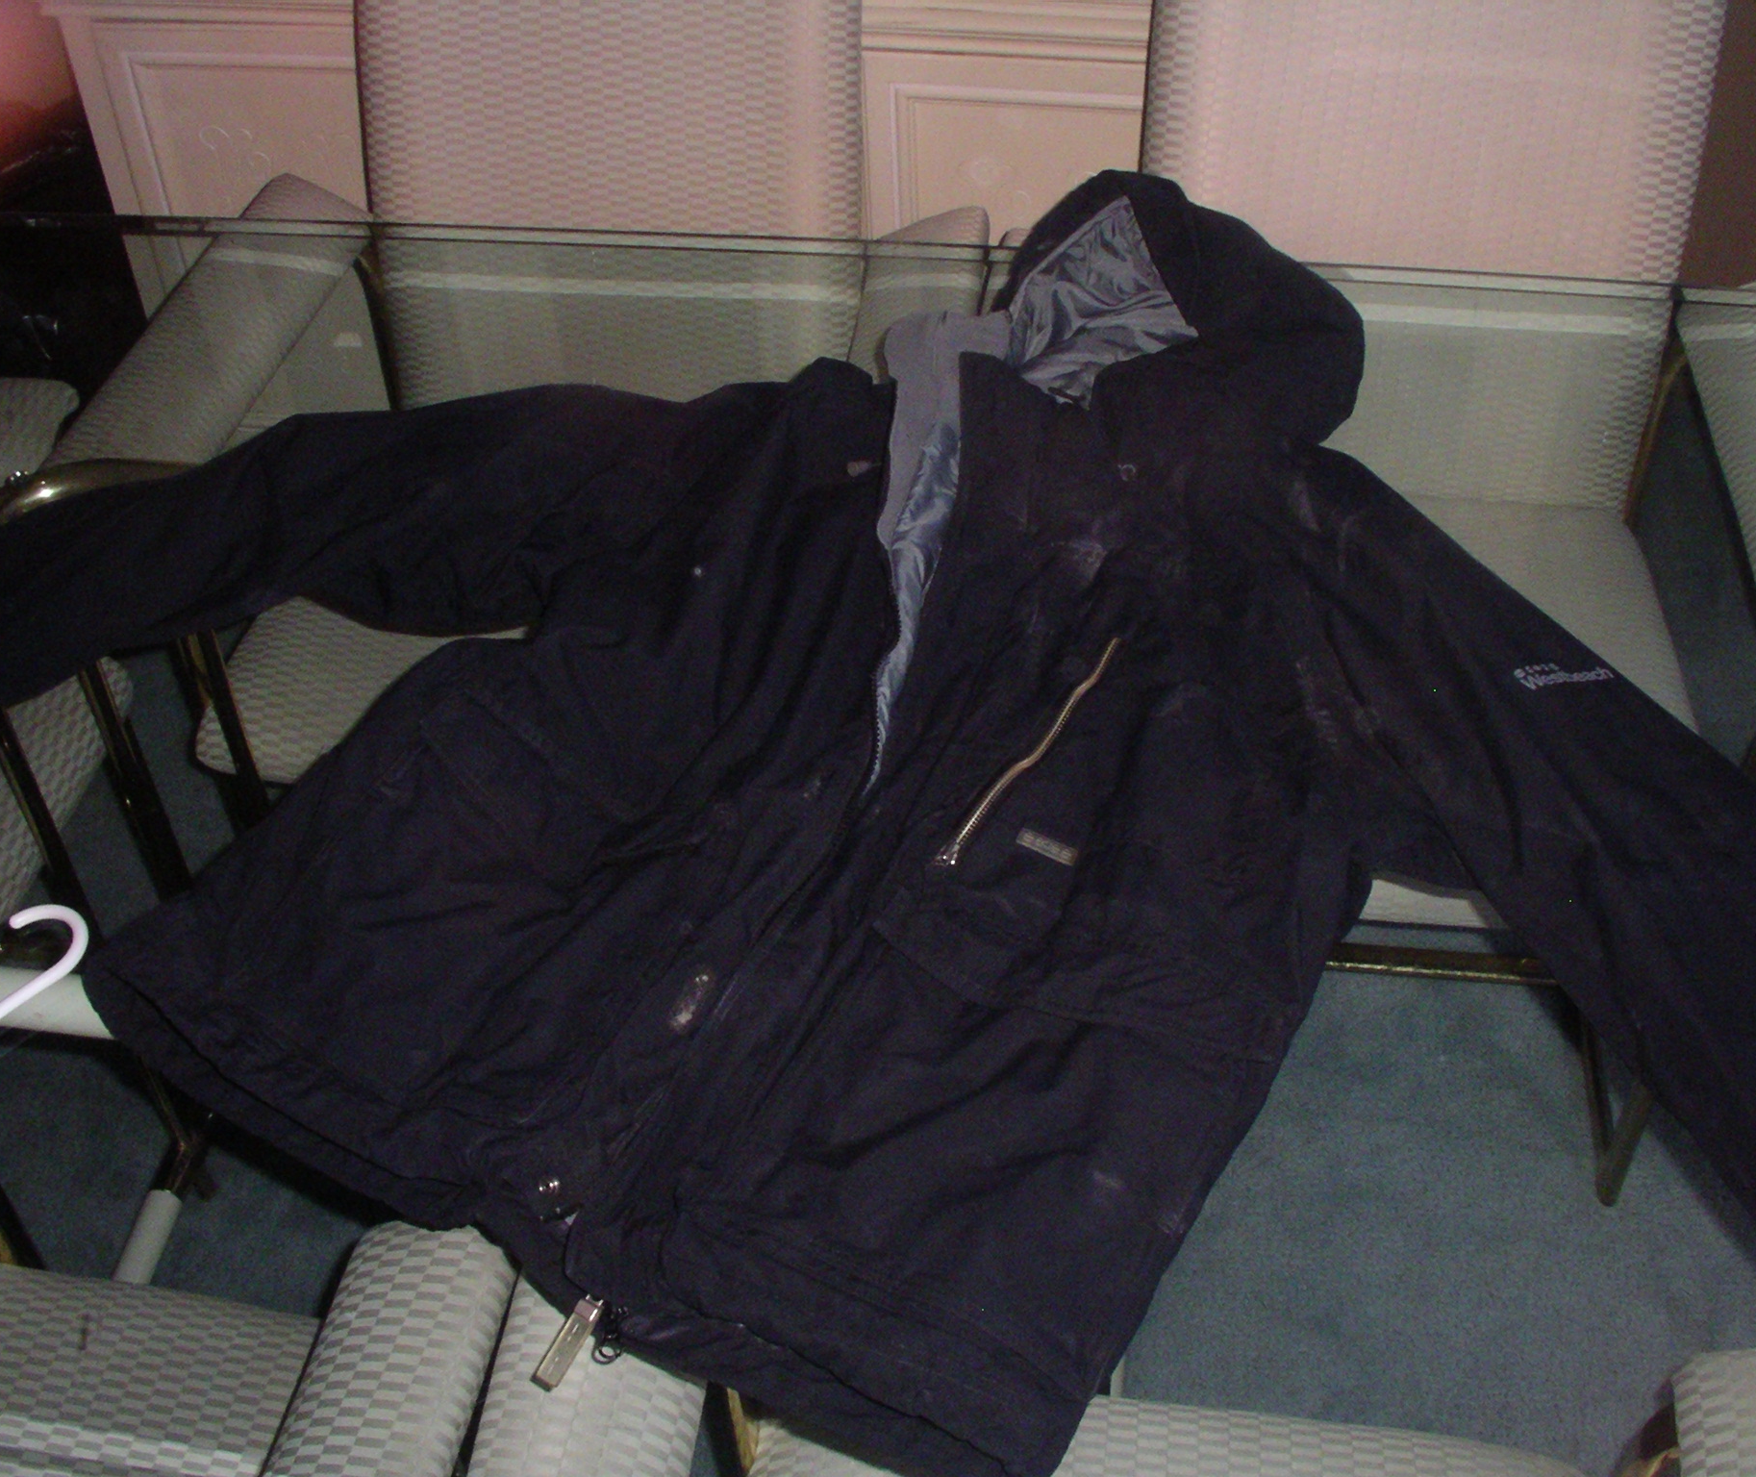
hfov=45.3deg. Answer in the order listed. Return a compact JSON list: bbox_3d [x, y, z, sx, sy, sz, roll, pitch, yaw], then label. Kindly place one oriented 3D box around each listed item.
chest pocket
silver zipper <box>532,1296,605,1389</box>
[{"bbox_3d":[0.140,0.045,1.075,0.205,0.042,0.238,13,42,18],"label":"chest pocket"},{"bbox_3d":[-0.130,0.255,0.889,0.011,0.005,0.045,17,53,22],"label":"silver zipper"}]

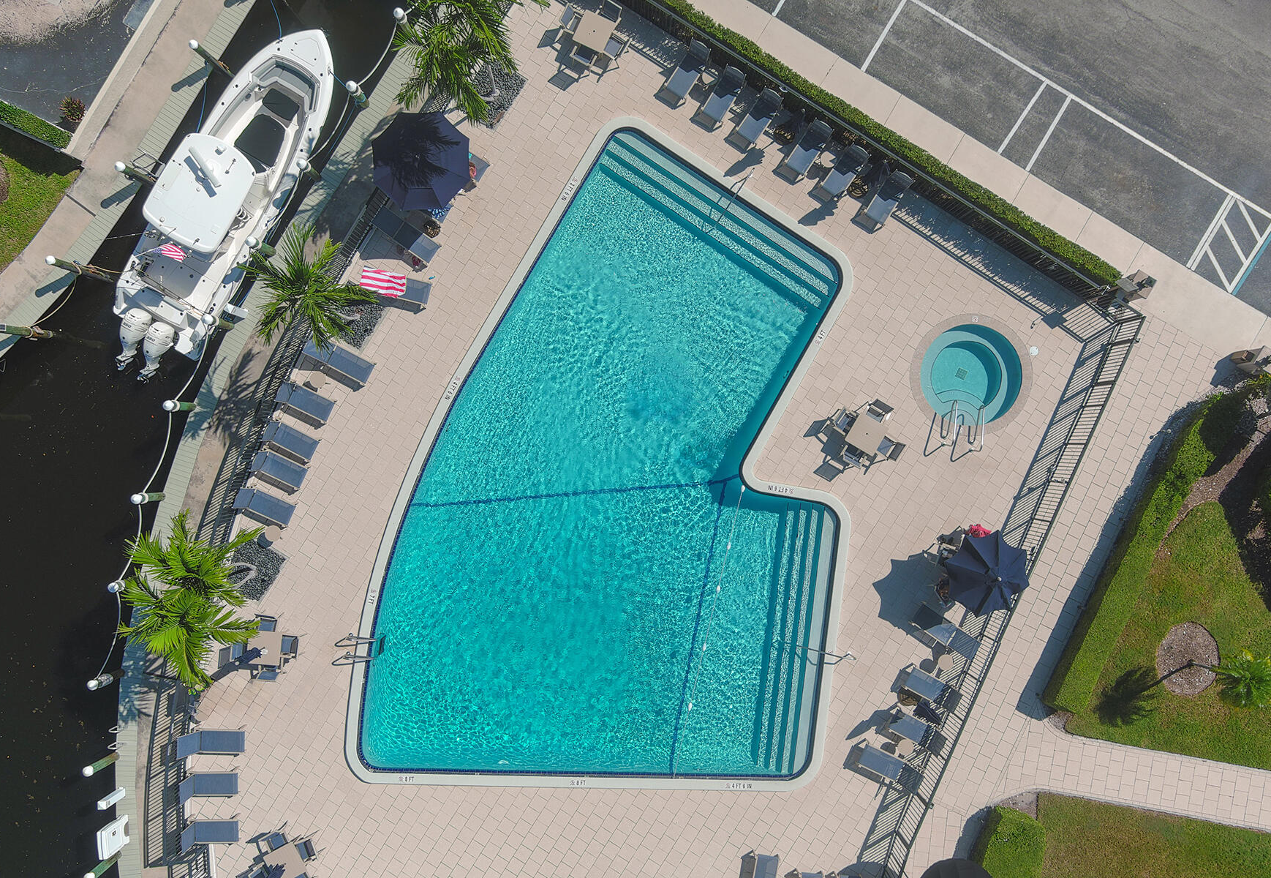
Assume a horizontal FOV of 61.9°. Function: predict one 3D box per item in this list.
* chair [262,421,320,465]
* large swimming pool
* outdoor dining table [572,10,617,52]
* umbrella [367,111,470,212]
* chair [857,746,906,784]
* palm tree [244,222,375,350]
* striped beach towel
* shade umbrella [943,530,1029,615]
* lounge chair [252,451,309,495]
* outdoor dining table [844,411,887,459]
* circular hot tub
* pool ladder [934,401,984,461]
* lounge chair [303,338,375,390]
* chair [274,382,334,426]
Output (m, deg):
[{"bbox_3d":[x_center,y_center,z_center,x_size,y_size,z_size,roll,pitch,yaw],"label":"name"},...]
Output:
[{"bbox_3d":[-9.505,0.022,29.257,1.362,1.150,0.670,26,89,1],"label":"chair"},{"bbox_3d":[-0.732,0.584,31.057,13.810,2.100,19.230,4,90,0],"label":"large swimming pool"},{"bbox_3d":[-1.118,-11.216,29.557,0.930,0.720,0.930,24,90,0],"label":"outdoor dining table"},{"bbox_3d":[-5.632,-7.331,28.658,2.700,2.600,2.700,0,90,0],"label":"umbrella"},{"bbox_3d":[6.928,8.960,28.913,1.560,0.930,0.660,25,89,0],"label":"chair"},{"bbox_3d":[-7.492,-3.469,26.840,3.007,6.100,2.967,0,89,0],"label":"palm tree"},{"bbox_3d":[-6.901,-4.285,28.948,1.220,0.120,0.650,14,89,0],"label":"striped beach towel"},{"bbox_3d":[9.346,3.568,28.706,2.330,2.600,2.330,0,90,0],"label":"shade umbrella"},{"bbox_3d":[-9.890,0.858,29.552,1.400,0.960,0.670,23,90,0],"label":"lounge chair"},{"bbox_3d":[6.396,-0.131,29.624,0.920,0.720,0.920,31,90,0],"label":"outdoor dining table"},{"bbox_3d":[9.456,-1.794,30.231,2.860,0.850,2.860,0,89,0],"label":"circular hot tub"},{"bbox_3d":[9.165,-0.318,29.354,0.840,0.870,1.240,13,89,0],"label":"pool ladder"},{"bbox_3d":[-8.117,-2.194,29.344,1.700,1.050,0.670,28,89,1],"label":"lounge chair"},{"bbox_3d":[-8.931,-1.020,28.827,1.380,1.040,0.660,24,89,0],"label":"chair"}]

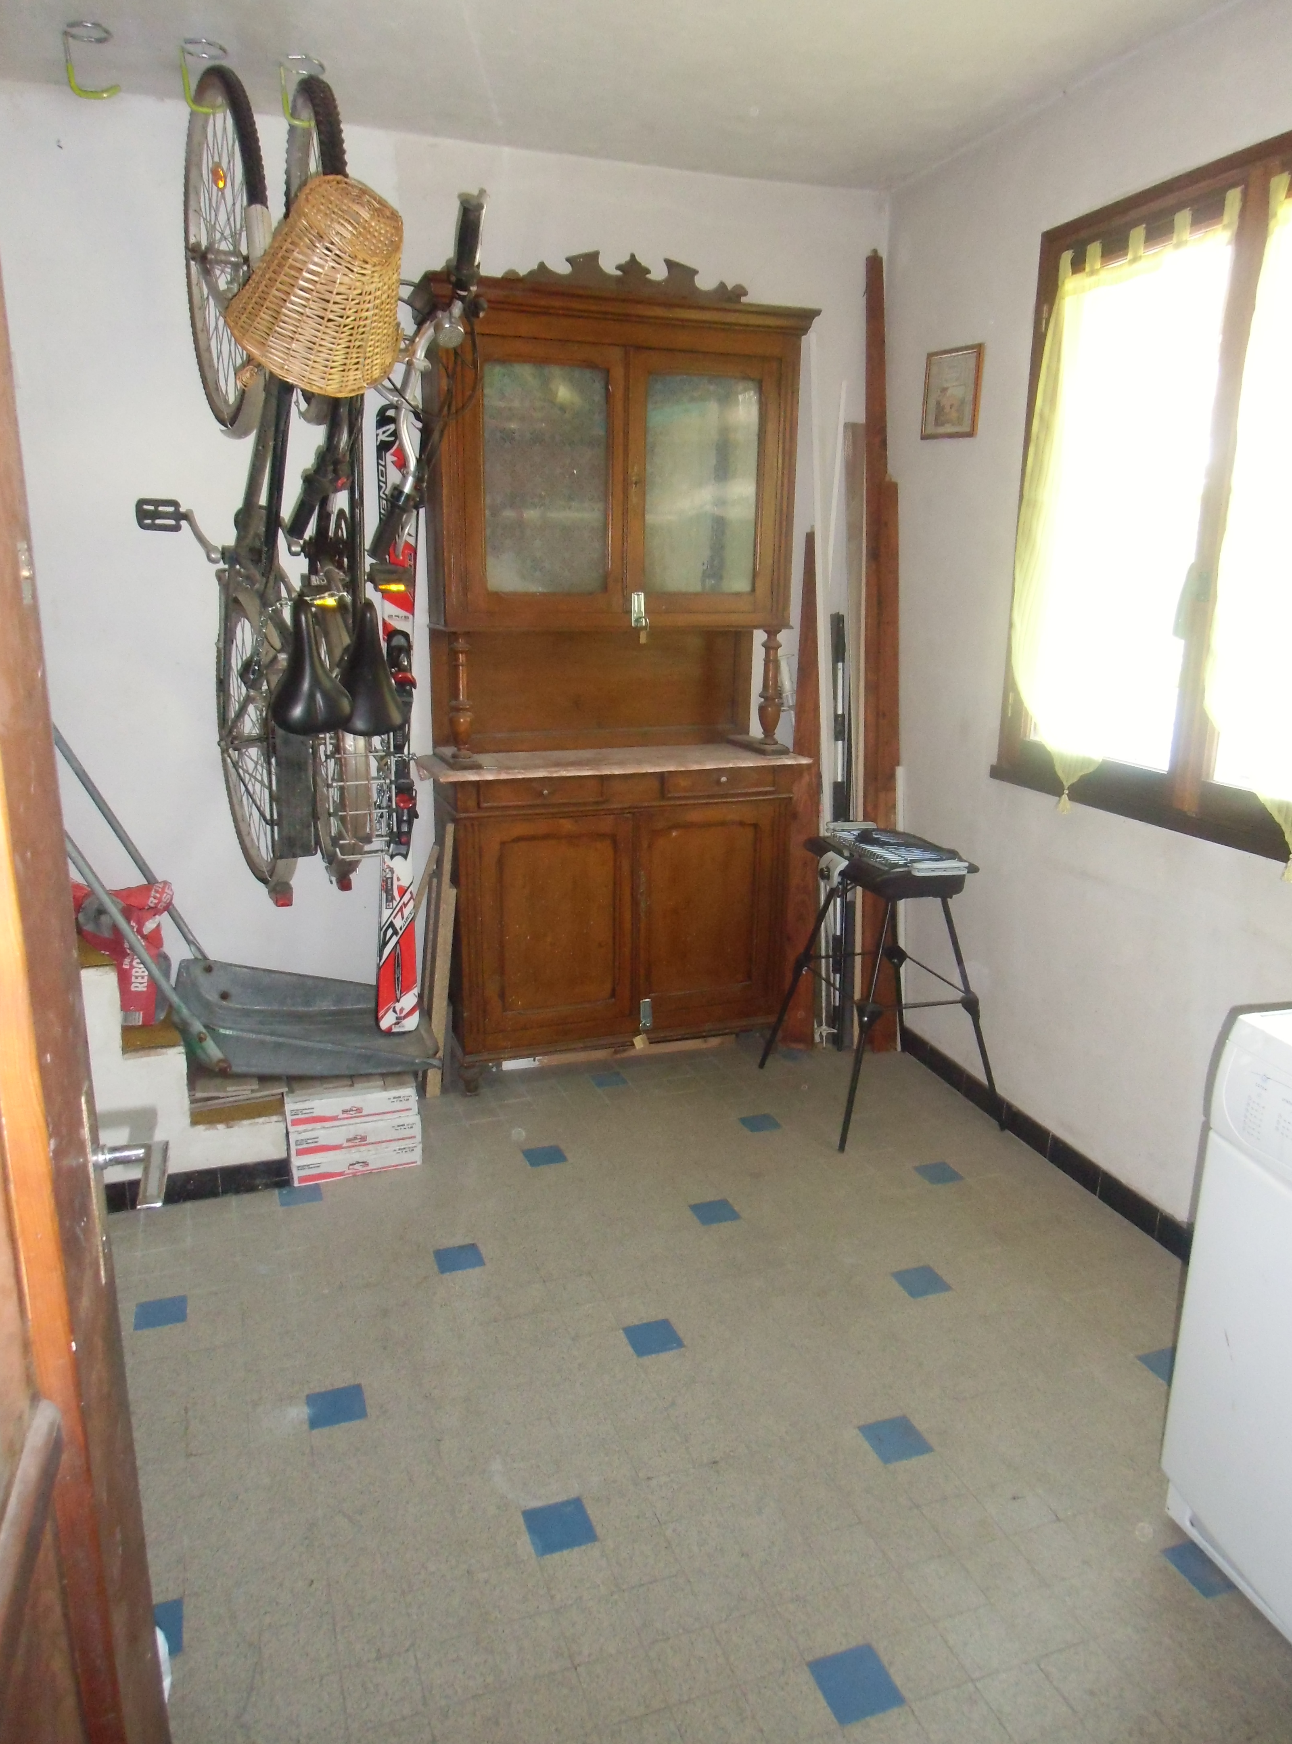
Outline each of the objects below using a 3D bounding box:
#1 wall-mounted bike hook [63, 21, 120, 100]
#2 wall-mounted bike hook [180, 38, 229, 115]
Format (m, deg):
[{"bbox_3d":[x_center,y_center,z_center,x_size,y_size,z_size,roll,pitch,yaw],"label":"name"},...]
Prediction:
[{"bbox_3d":[-1.165,-1.701,2.550,0.107,0.120,0.103,-4,15,-19],"label":"wall-mounted bike hook"},{"bbox_3d":[-0.951,-1.717,2.624,0.102,0.120,0.099,-4,15,-19],"label":"wall-mounted bike hook"}]

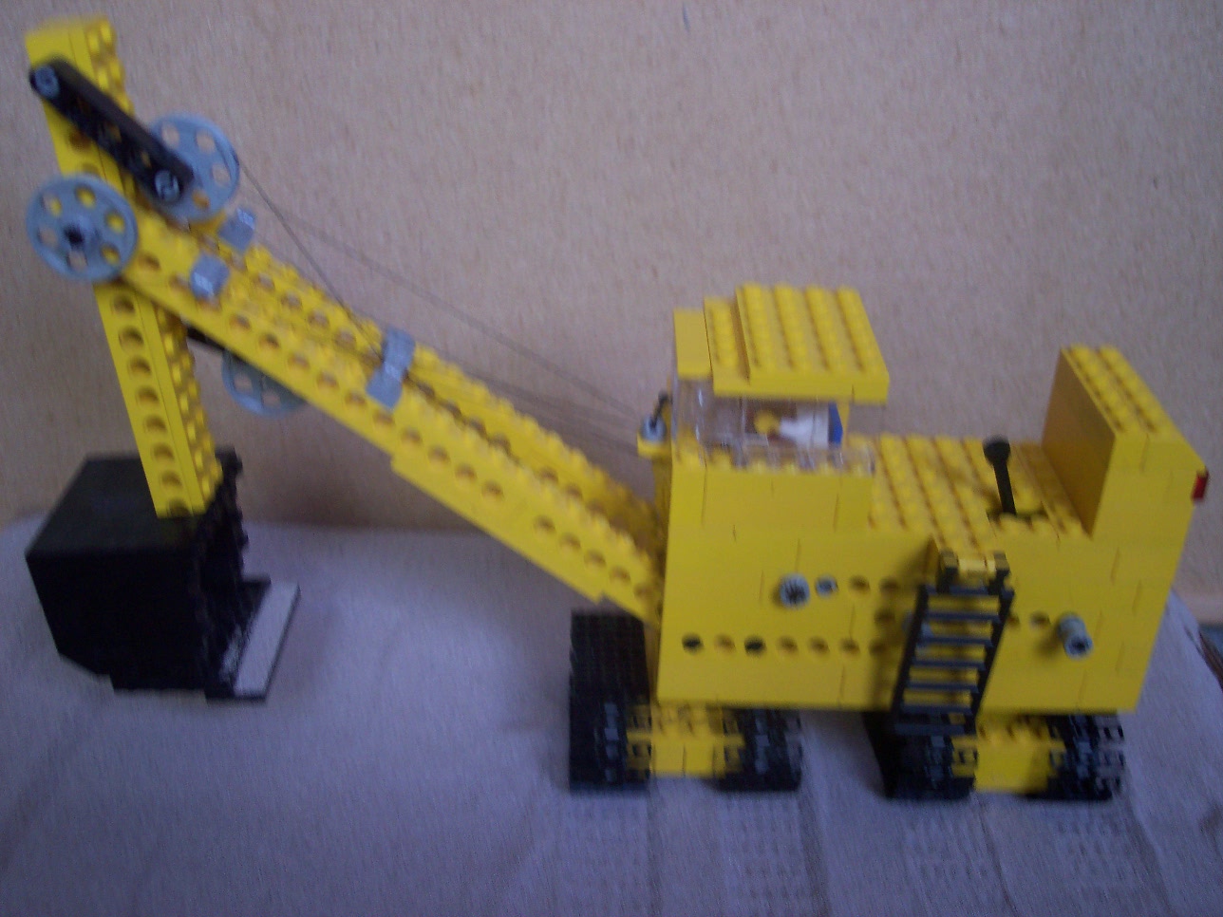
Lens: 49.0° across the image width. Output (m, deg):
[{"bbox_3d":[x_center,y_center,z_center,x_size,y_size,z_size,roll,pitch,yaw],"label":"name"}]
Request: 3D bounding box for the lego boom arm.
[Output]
[{"bbox_3d":[-0.055,-0.028,0.325,0.145,0.154,0.045,1,31,0],"label":"lego boom arm"}]

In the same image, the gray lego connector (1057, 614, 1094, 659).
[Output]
[{"bbox_3d":[0.116,0.044,0.335,0.007,0.007,0.009,1,31,0],"label":"gray lego connector"}]

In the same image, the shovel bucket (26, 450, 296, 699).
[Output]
[{"bbox_3d":[-0.118,0.031,0.363,0.051,0.049,0.048,-3,31,2],"label":"shovel bucket"}]

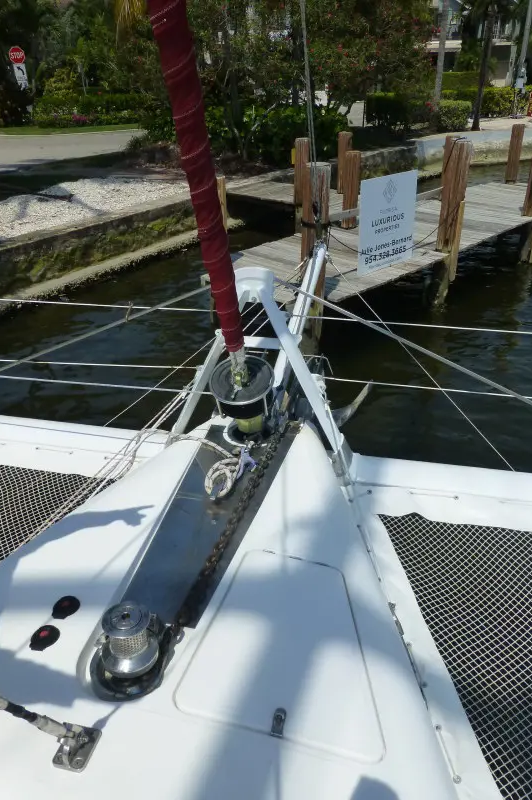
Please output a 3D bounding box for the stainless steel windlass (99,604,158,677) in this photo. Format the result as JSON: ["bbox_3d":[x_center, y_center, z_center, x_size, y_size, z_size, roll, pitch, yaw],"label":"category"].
[{"bbox_3d":[-0.376,0.652,1.520,0.156,0.130,0.156,1,30,-1],"label":"stainless steel windlass"}]

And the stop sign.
[{"bbox_3d":[-12.520,-17.357,27.947,0.760,0.760,0.030,-6,31,-6],"label":"stop sign"}]

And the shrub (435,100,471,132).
[{"bbox_3d":[6.459,-9.778,19.127,1.060,0.890,1.000,7,32,15],"label":"shrub"}]

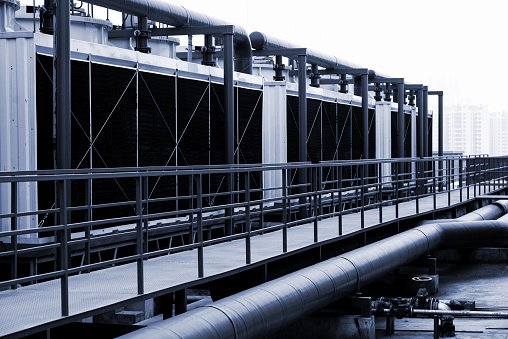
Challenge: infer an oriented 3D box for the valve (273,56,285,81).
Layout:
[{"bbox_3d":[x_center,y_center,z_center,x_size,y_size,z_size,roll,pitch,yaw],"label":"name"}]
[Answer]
[{"bbox_3d":[0.517,-2.095,24.678,0.250,0.520,0.250,-1,1,0],"label":"valve"}]

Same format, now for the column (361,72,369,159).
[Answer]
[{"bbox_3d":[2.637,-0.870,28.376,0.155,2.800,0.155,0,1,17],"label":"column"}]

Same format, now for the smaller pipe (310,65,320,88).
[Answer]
[{"bbox_3d":[1.413,-2.134,27.528,0.190,0.550,0.190,0,1,17],"label":"smaller pipe"}]

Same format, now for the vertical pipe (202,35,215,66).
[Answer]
[{"bbox_3d":[-0.777,-2.035,20.566,0.190,0.540,0.190,0,1,17],"label":"vertical pipe"}]

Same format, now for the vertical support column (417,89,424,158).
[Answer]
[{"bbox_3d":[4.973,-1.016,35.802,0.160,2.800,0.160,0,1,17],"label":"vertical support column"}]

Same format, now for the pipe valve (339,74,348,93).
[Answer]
[{"bbox_3d":[2.255,-2.154,30.204,0.250,0.450,0.250,0,1,17],"label":"pipe valve"}]

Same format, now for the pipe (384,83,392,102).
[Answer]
[{"bbox_3d":[4.016,-2.296,35.798,0.200,0.600,0.200,0,1,17],"label":"pipe"}]

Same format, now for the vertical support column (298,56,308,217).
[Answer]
[{"bbox_3d":[0.966,-0.553,23.062,0.155,3.350,0.155,0,1,17],"label":"vertical support column"}]

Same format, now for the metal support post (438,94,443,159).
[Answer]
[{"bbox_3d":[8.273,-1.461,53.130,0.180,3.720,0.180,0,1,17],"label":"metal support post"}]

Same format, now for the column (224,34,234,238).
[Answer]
[{"bbox_3d":[-0.369,-0.431,18.821,0.155,3.400,0.155,0,1,17],"label":"column"}]

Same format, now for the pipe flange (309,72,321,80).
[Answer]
[{"bbox_3d":[1.398,-2.126,27.483,0.250,0.170,0.260,0,1,17],"label":"pipe flange"}]

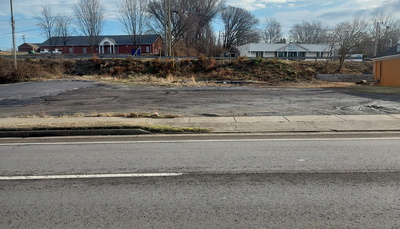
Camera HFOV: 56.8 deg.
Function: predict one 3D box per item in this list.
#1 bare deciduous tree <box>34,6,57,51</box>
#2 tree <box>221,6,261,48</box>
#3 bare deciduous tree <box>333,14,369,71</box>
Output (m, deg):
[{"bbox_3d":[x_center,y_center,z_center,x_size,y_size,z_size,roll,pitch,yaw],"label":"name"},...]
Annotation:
[{"bbox_3d":[-42.777,-23.409,103.000,6.688,13.510,6.354,-1,5,0],"label":"bare deciduous tree"},{"bbox_3d":[13.697,-29.085,125.000,13.528,16.396,12.852,-1,5,0],"label":"tree"},{"bbox_3d":[20.495,-9.740,50.000,5.141,7.652,4.884,-1,5,0],"label":"bare deciduous tree"}]

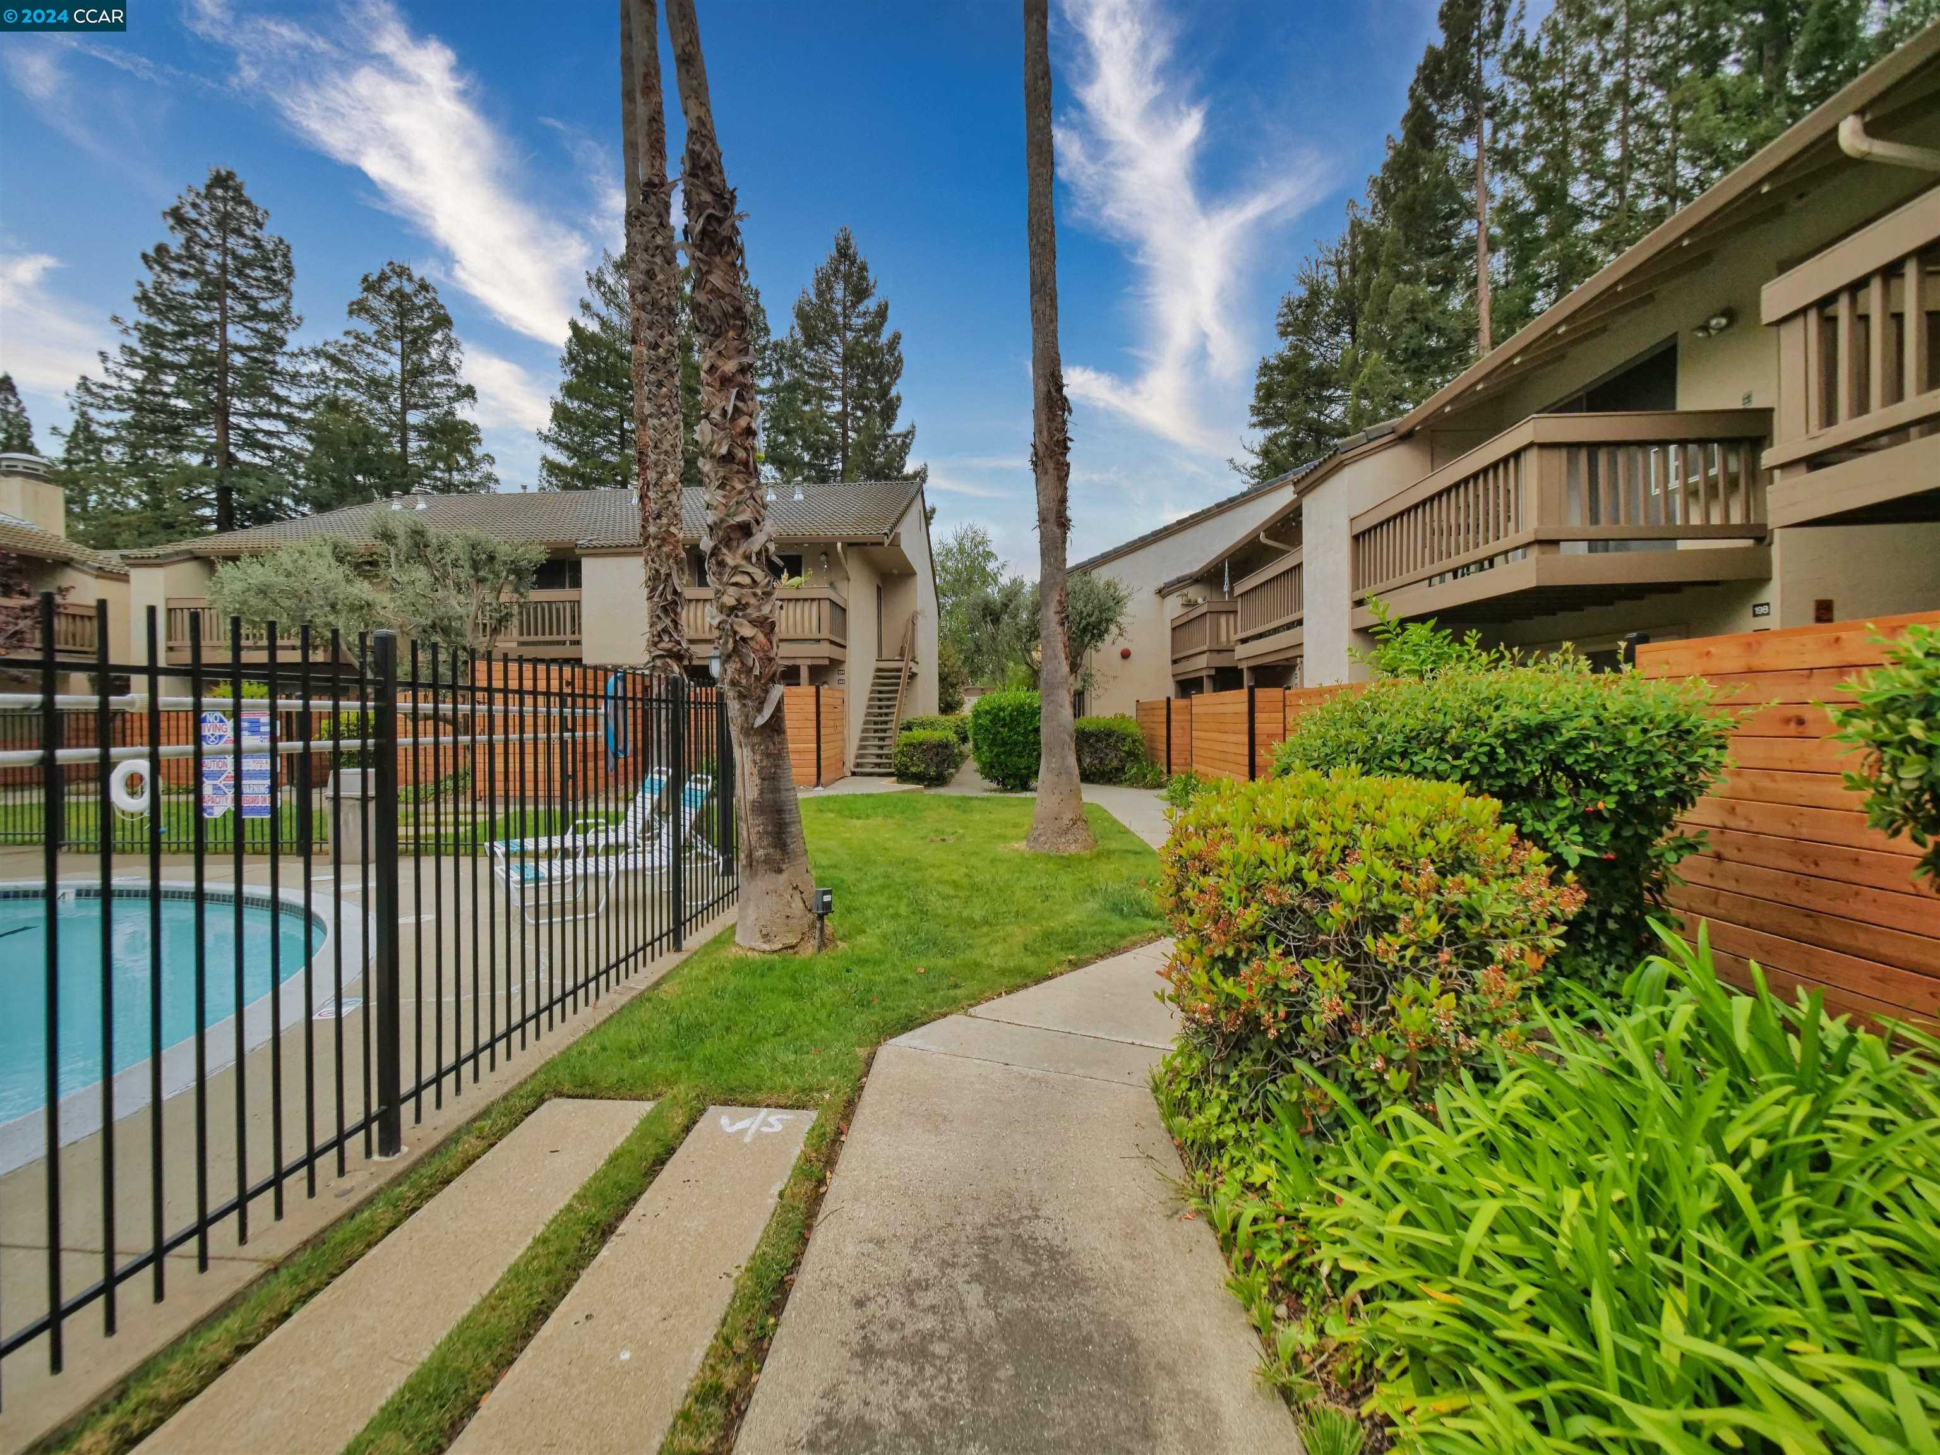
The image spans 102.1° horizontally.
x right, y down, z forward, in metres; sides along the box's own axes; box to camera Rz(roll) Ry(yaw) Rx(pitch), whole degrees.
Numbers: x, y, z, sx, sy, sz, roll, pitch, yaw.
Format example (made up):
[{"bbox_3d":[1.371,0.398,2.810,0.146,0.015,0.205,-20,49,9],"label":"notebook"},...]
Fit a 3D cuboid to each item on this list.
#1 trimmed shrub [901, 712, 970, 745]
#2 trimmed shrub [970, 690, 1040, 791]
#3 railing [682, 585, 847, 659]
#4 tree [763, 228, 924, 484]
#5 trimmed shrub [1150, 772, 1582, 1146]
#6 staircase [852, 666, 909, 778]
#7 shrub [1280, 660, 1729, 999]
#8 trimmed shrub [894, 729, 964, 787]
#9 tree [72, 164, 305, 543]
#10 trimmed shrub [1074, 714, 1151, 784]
[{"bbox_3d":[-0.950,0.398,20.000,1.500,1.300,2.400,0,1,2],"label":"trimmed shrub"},{"bbox_3d":[0.830,0.210,15.100,1.580,1.860,1.550,0,1,0],"label":"trimmed shrub"},{"bbox_3d":[-4.250,-2.042,16.050,3.150,1.400,1.750,0,1,2],"label":"railing"},{"bbox_3d":[-6.700,-12.929,42.000,9.200,27.400,9.200,0,1,0],"label":"tree"},{"bbox_3d":[1.540,0.792,3.420,1.450,1.170,1.350,0,1,0],"label":"trimmed shrub"},{"bbox_3d":[-2.030,-0.311,18.700,0.950,2.730,3.500,0,1,2],"label":"staircase"},{"bbox_3d":[2.880,0.519,4.850,1.500,1.680,2.100,0,1,0],"label":"shrub"},{"bbox_3d":[-0.800,0.576,15.400,1.300,1.080,1.300,0,1,2],"label":"trimmed shrub"},{"bbox_3d":[-35.000,-12.454,36.000,10.200,26.600,10.000,0,1,0],"label":"tree"},{"bbox_3d":[2.880,0.445,16.300,1.700,1.360,1.500,0,1,0],"label":"trimmed shrub"}]

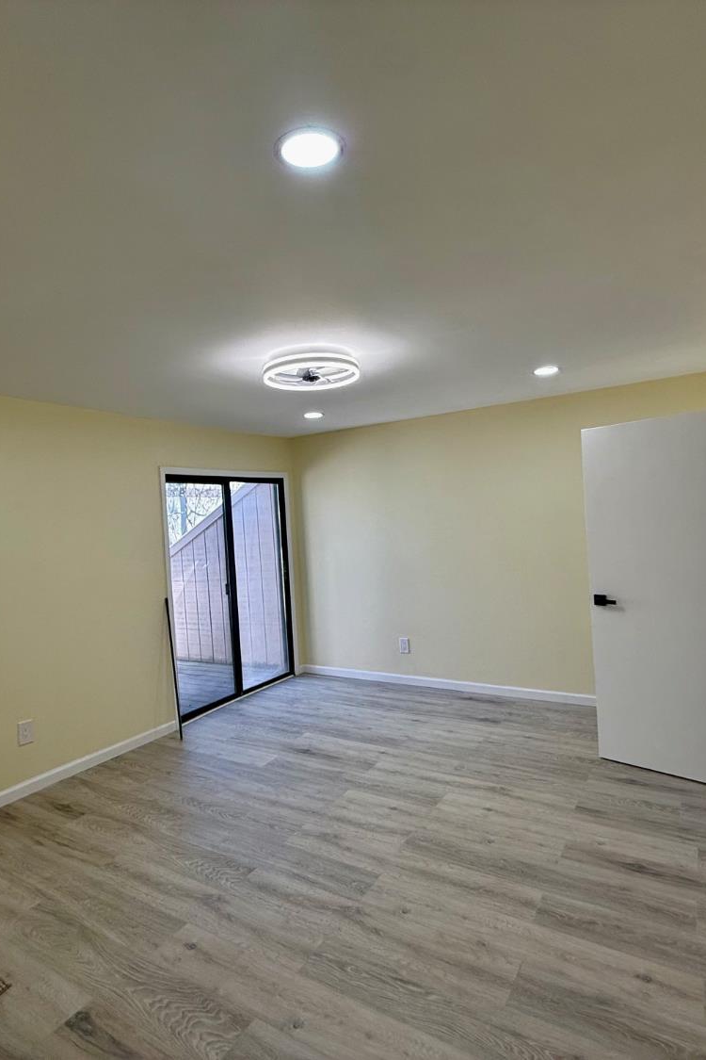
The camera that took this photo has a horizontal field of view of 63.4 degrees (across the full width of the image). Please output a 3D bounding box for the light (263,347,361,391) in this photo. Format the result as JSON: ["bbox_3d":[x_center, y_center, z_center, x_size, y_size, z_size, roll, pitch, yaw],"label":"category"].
[{"bbox_3d":[-0.216,-0.858,3.001,0.505,0.120,0.505,-3,1,0],"label":"light"}]

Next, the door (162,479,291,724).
[{"bbox_3d":[-1.069,0.521,5.226,0.100,2.010,1.540,-3,1,31],"label":"door"}]

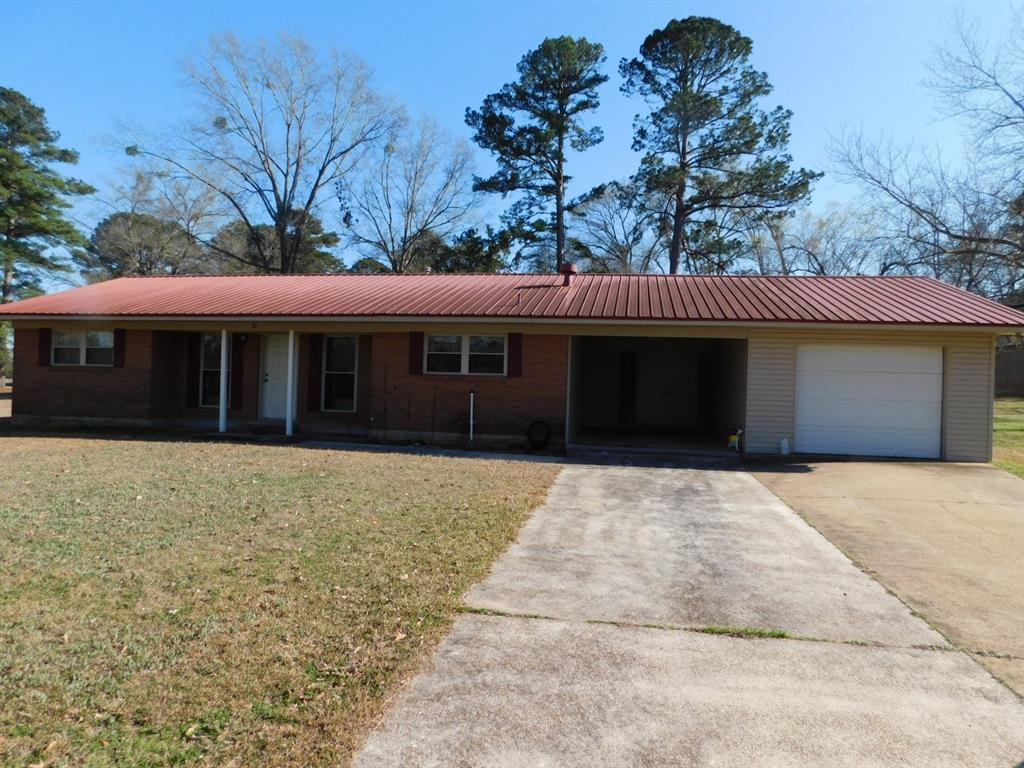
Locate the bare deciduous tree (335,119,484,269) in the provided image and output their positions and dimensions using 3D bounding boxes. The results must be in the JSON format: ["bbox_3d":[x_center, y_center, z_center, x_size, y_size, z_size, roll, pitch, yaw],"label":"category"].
[{"bbox_3d":[-6.146,-7.507,40.044,8.098,16.438,7.693,2,1,-9],"label":"bare deciduous tree"}]

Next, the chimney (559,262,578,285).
[{"bbox_3d":[1.365,-2.643,16.500,0.420,0.560,0.400,2,1,10],"label":"chimney"}]

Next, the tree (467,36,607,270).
[{"bbox_3d":[1.314,-9.735,40.046,7.984,21.384,7.584,2,1,1],"label":"tree"}]

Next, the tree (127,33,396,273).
[{"bbox_3d":[-12.249,-8.226,33.036,12.702,17.641,11.432,2,1,-21],"label":"tree"}]

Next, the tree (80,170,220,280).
[{"bbox_3d":[-25.089,-7.372,47.043,9.381,14.751,8.912,2,1,-28],"label":"tree"}]

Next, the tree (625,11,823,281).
[{"bbox_3d":[11.162,-9.332,37.044,10.444,21.301,9.400,2,1,16],"label":"tree"}]

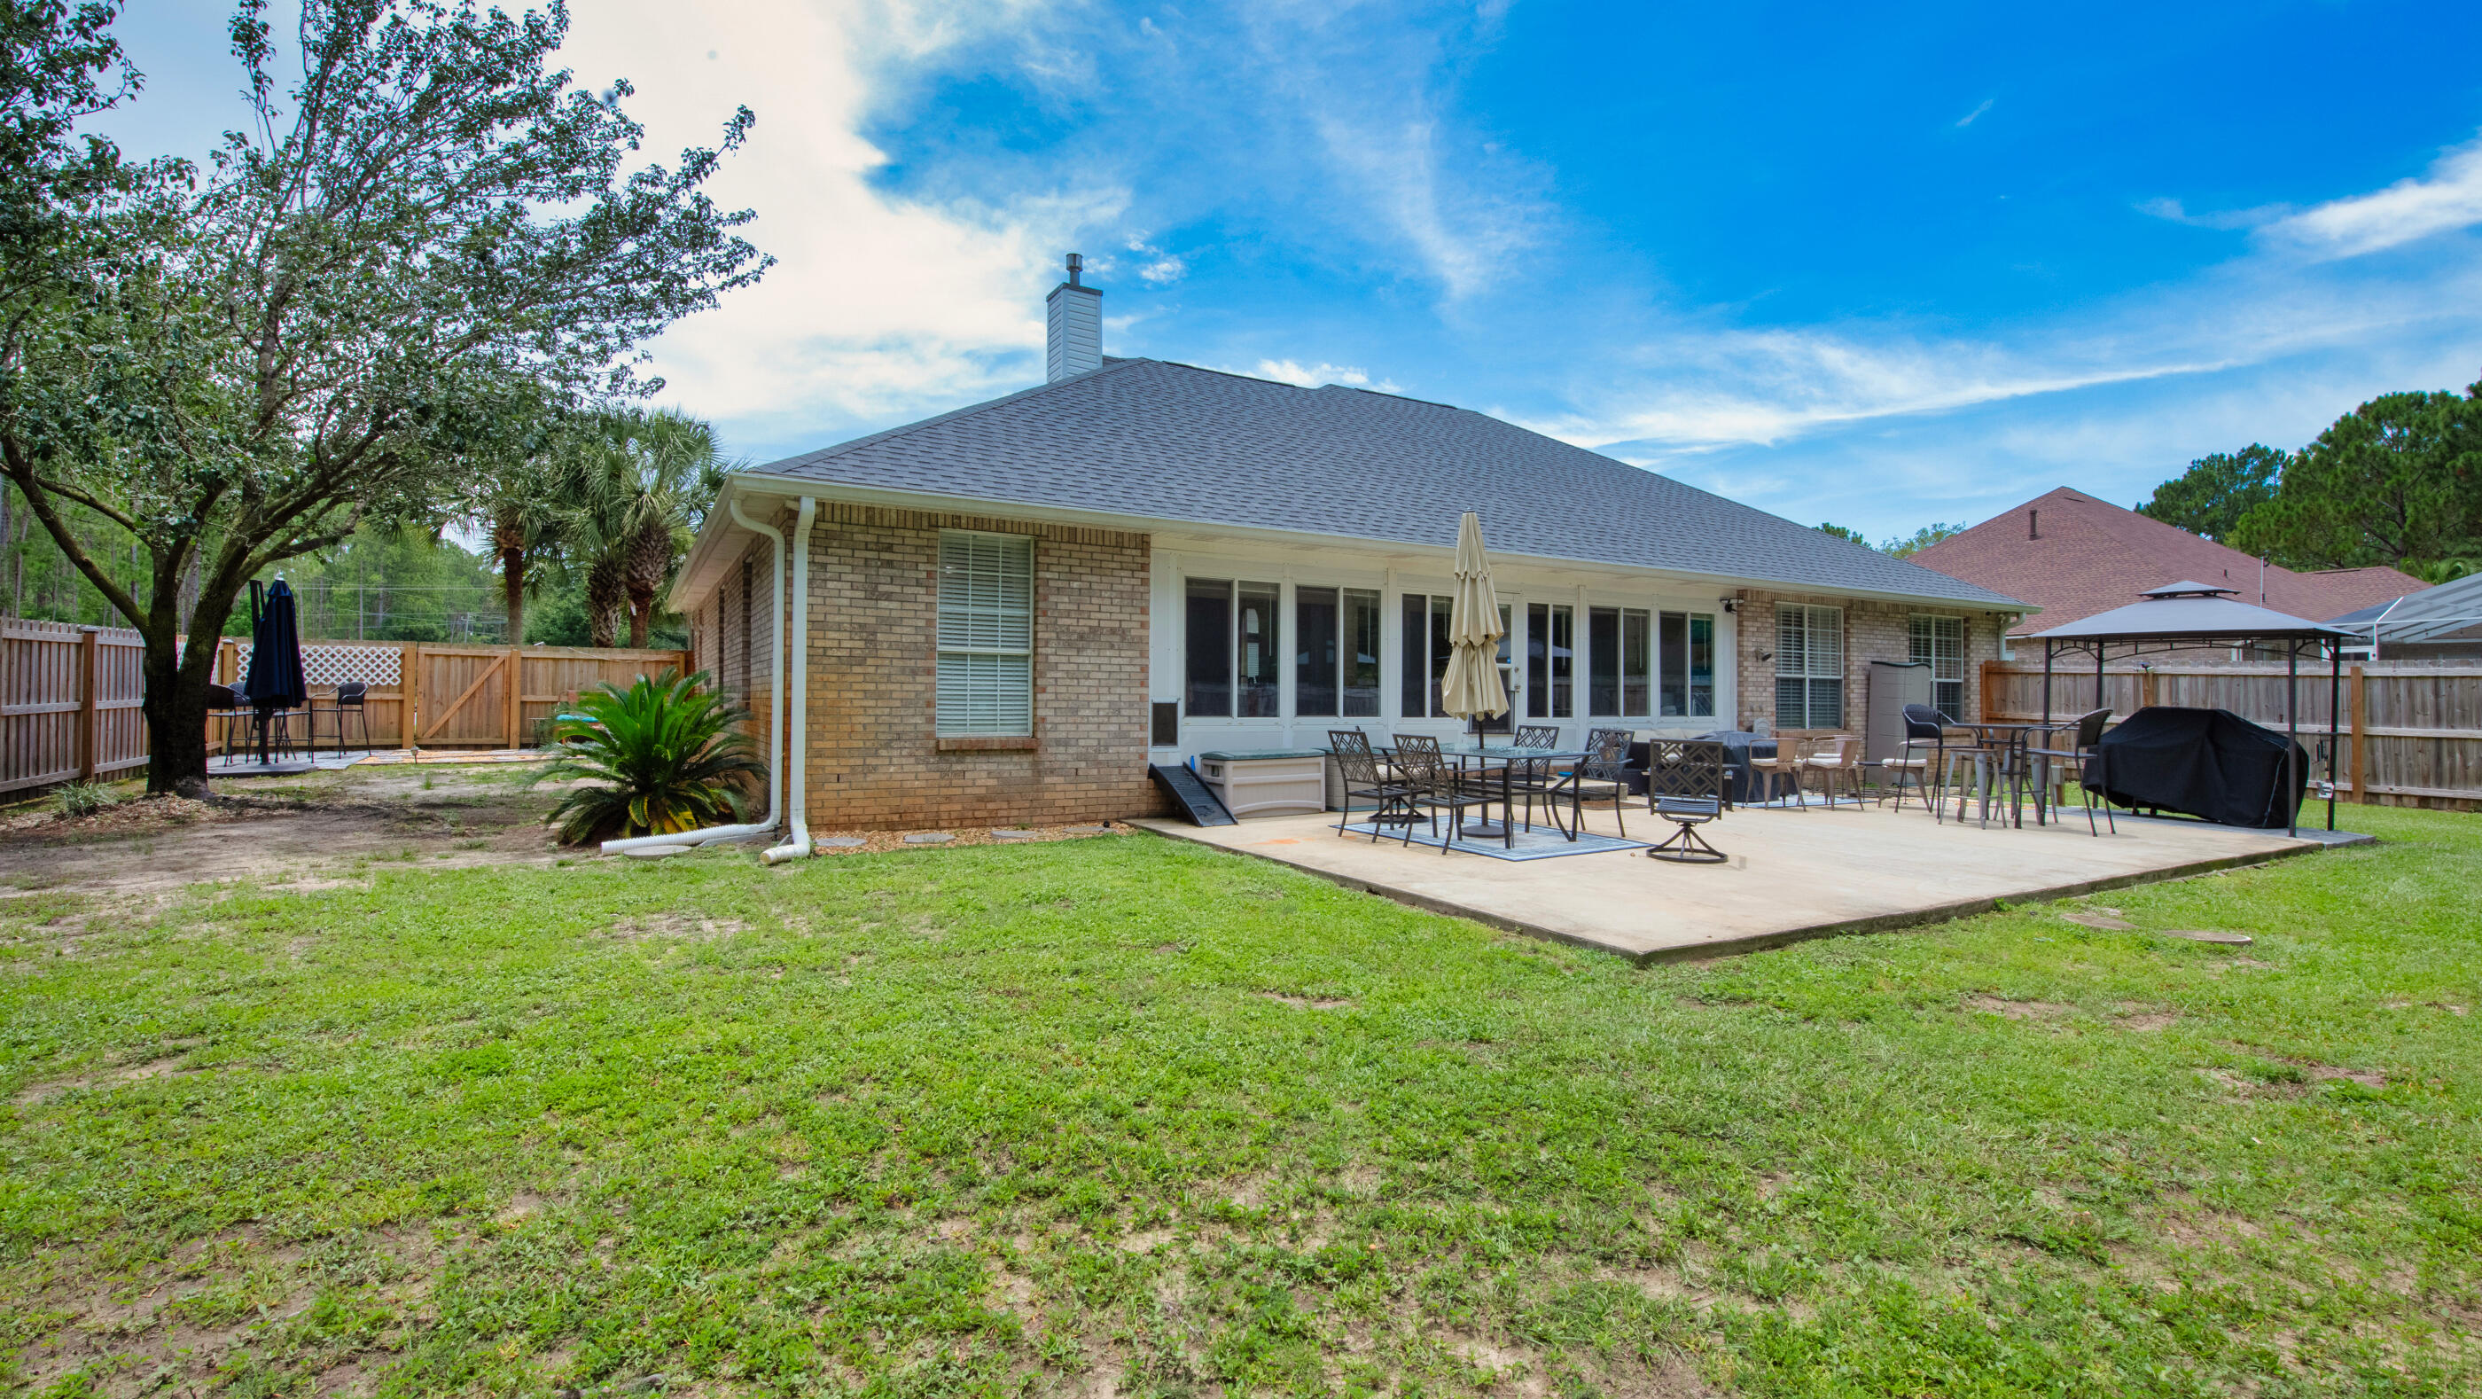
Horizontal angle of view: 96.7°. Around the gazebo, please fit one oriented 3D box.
[{"bbox_3d":[9.770,0.035,11.420,1.550,2.520,2.300,1,-1,-34],"label":"gazebo"}]

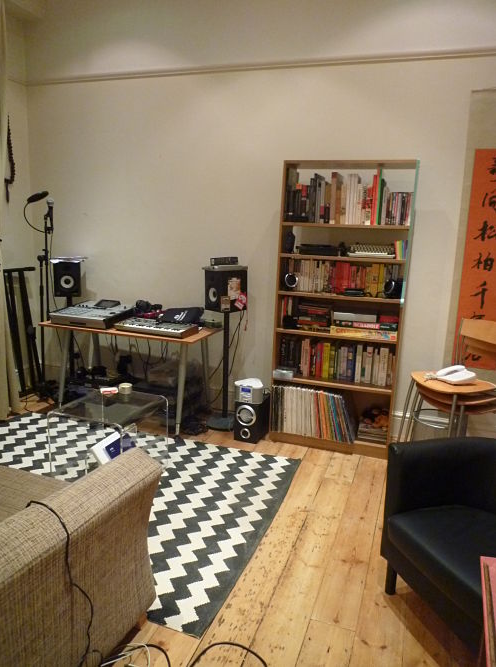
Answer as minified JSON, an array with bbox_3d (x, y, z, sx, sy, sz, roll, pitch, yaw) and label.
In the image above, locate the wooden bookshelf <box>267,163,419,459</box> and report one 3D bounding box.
[{"bbox_3d":[0.592,-0.145,3.097,0.775,1.800,0.285,6,12,16],"label":"wooden bookshelf"}]

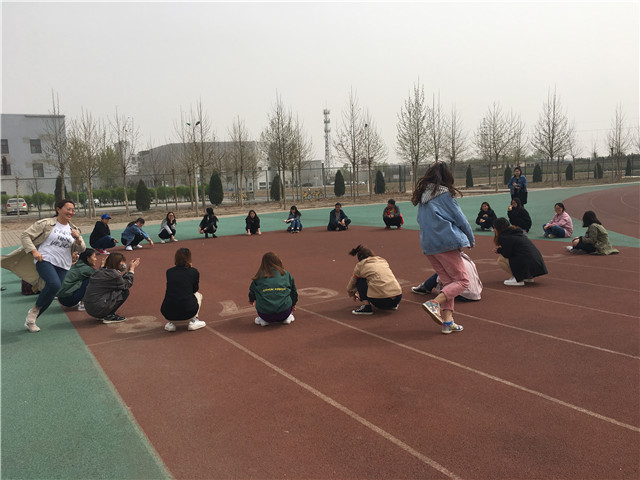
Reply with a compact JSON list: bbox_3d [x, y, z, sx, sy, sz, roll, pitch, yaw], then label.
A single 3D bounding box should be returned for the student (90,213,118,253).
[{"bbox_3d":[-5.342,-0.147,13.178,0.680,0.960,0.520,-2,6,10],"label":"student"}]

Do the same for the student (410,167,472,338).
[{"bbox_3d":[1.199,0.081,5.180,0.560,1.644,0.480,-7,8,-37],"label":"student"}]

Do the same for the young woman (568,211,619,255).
[{"bbox_3d":[4.913,-0.163,9.643,0.840,0.740,0.600,-1,7,16],"label":"young woman"}]

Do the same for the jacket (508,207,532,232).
[{"bbox_3d":[4.931,-0.543,13.094,0.520,0.620,0.500,-7,8,-30],"label":"jacket"}]

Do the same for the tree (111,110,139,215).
[{"bbox_3d":[-11.274,-4.420,31.000,1.800,6.100,1.800,-3,6,0],"label":"tree"}]

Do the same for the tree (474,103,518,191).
[{"bbox_3d":[14.154,-7.366,43.000,3.300,7.000,3.300,-3,6,0],"label":"tree"}]

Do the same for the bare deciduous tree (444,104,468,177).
[{"bbox_3d":[10.194,-6.703,39.696,1.800,6.300,1.800,-3,7,0],"label":"bare deciduous tree"}]

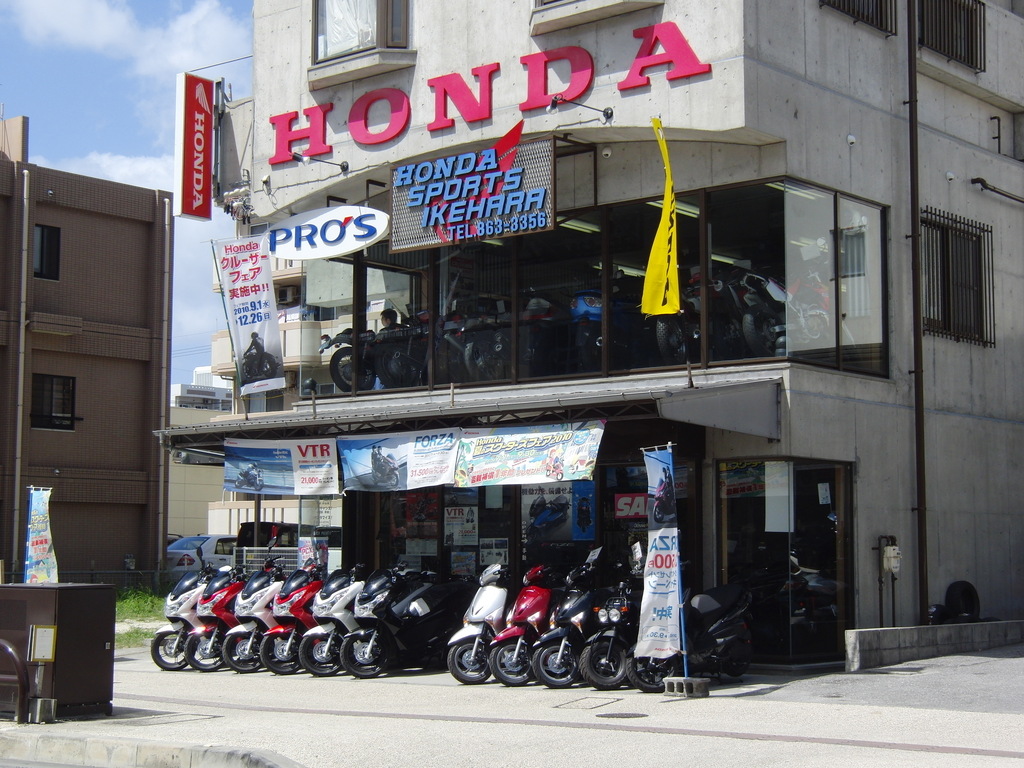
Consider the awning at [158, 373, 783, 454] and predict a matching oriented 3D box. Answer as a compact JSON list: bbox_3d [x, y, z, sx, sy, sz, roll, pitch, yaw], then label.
[{"bbox_3d":[-0.836,0.415,19.557,7.960,0.680,2.190,-4,-7,41],"label":"awning"}]

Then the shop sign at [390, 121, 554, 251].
[{"bbox_3d":[-0.469,-2.145,18.093,2.420,1.220,0.160,-4,-7,39],"label":"shop sign"}]

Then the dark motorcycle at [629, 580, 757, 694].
[{"bbox_3d":[1.602,2.298,15.650,0.700,1.120,1.850,-4,-6,35],"label":"dark motorcycle"}]

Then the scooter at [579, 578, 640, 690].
[{"bbox_3d":[1.337,2.326,15.701,0.720,1.060,1.840,-5,-8,41],"label":"scooter"}]

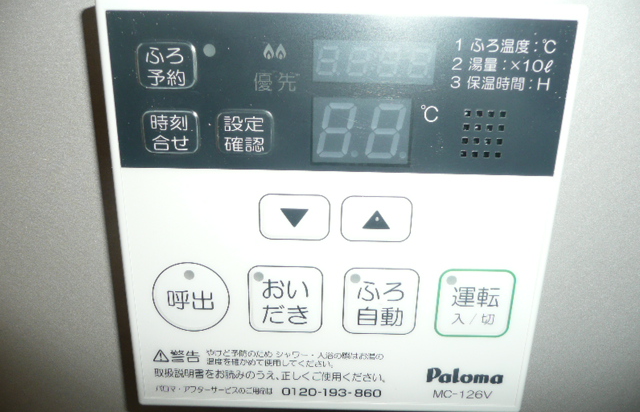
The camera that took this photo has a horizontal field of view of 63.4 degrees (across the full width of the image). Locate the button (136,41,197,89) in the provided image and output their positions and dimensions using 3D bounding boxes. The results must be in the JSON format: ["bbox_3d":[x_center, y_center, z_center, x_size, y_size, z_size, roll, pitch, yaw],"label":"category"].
[{"bbox_3d":[-0.039,-0.035,0.131,0.015,0.012,0.003,1,18,0],"label":"button"}]

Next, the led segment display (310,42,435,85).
[{"bbox_3d":[0.014,-0.036,0.131,0.031,0.010,0.003,1,18,0],"label":"led segment display"}]

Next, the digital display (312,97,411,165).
[{"bbox_3d":[0.011,-0.020,0.136,0.026,0.017,0.003,1,18,0],"label":"digital display"}]

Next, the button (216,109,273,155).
[{"bbox_3d":[-0.020,-0.019,0.136,0.015,0.012,0.003,1,18,0],"label":"button"}]

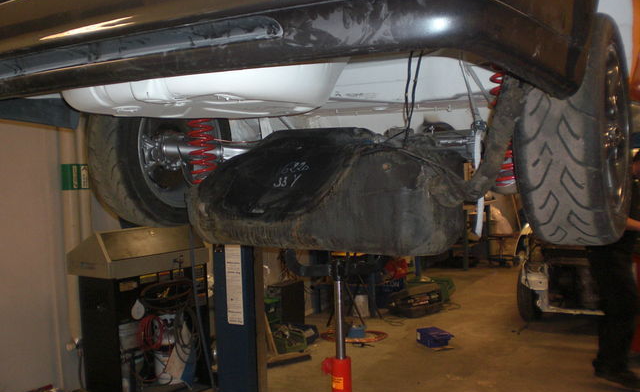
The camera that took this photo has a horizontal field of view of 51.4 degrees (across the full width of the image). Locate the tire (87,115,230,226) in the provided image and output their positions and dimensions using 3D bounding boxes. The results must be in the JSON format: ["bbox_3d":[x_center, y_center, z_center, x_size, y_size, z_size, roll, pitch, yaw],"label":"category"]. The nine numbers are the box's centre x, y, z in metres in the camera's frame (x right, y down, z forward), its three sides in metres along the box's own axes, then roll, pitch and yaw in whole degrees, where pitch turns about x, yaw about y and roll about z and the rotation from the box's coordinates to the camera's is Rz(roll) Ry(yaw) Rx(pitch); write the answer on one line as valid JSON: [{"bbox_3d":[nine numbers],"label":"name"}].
[{"bbox_3d":[-0.603,-0.180,2.587,0.215,0.610,0.610,1,5,31],"label":"tire"}]

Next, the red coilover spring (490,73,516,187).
[{"bbox_3d":[0.525,-0.203,1.840,0.100,0.370,0.100,1,9,31],"label":"red coilover spring"}]

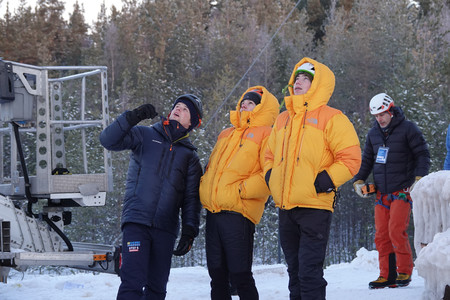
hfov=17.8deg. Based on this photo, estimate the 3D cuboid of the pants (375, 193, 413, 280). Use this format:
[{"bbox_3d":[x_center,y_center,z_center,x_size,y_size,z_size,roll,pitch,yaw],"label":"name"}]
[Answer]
[{"bbox_3d":[1.597,0.781,13.600,0.370,0.920,0.290,0,0,30],"label":"pants"}]

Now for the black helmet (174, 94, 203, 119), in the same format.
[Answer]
[{"bbox_3d":[-0.229,-0.282,9.550,0.215,0.165,0.260,14,-22,40],"label":"black helmet"}]

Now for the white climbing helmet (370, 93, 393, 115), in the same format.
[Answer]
[{"bbox_3d":[1.484,-0.438,13.600,0.220,0.170,0.280,0,20,43],"label":"white climbing helmet"}]

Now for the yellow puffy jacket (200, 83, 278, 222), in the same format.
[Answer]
[{"bbox_3d":[0.100,0.031,9.900,0.560,0.920,0.430,0,-10,43],"label":"yellow puffy jacket"}]

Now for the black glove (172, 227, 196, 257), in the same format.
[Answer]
[{"bbox_3d":[-0.264,0.601,9.500,0.115,0.230,0.120,23,-3,24],"label":"black glove"}]

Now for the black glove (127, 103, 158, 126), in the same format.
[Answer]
[{"bbox_3d":[-0.536,-0.235,9.400,0.220,0.120,0.120,-20,0,11],"label":"black glove"}]

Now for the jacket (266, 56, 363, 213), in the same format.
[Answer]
[{"bbox_3d":[0.591,-0.098,9.700,0.630,1.020,0.430,1,-4,34],"label":"jacket"}]

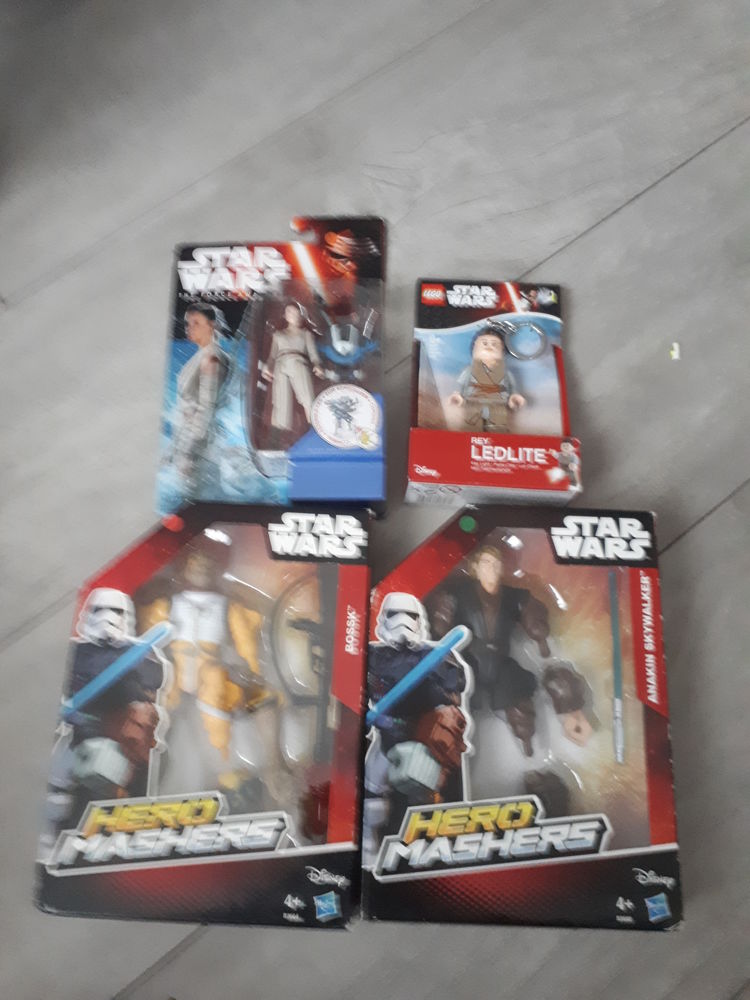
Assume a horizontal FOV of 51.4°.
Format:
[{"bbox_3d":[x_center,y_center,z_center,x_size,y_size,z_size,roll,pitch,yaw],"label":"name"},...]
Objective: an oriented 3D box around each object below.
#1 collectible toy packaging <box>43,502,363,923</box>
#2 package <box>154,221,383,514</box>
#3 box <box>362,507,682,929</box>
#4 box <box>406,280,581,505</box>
[{"bbox_3d":[-0.083,0.109,0.424,0.153,0.054,0.206,2,75,1],"label":"collectible toy packaging"},{"bbox_3d":[-0.064,-0.097,0.487,0.142,0.037,0.209,0,75,0],"label":"package"},{"bbox_3d":[0.073,0.110,0.424,0.153,0.054,0.206,2,75,0],"label":"box"},{"bbox_3d":[0.073,-0.076,0.481,0.098,0.039,0.152,2,75,1],"label":"box"}]

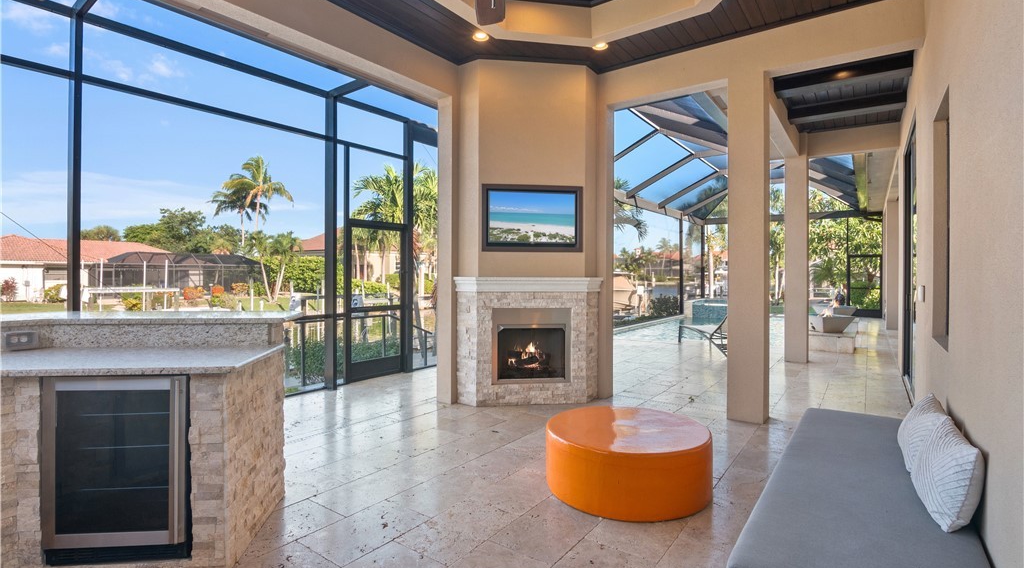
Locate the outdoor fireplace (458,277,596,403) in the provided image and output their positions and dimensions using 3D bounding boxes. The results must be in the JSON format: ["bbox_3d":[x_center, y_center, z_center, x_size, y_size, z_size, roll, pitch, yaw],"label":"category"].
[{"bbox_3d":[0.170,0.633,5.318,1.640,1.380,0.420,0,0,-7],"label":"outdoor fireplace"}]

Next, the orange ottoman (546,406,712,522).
[{"bbox_3d":[0.772,1.155,3.198,1.080,0.370,1.080,0,0,0],"label":"orange ottoman"}]

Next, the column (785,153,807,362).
[{"bbox_3d":[4.819,-0.406,7.972,0.310,3.420,0.310,0,0,37],"label":"column"}]

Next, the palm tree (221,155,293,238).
[{"bbox_3d":[-25.900,-5.750,48.007,7.400,14.300,7.400,0,0,0],"label":"palm tree"}]

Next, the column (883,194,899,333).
[{"bbox_3d":[10.707,-0.524,13.203,0.400,3.580,0.400,0,0,37],"label":"column"}]

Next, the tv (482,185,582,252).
[{"bbox_3d":[0.231,-0.712,5.203,1.100,0.715,0.090,0,0,-7],"label":"tv"}]

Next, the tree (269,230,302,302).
[{"bbox_3d":[-16.400,-1.150,33.991,2.600,5.000,2.600,0,0,0],"label":"tree"}]

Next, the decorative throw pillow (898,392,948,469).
[{"bbox_3d":[2.408,0.850,2.775,0.150,0.380,0.530,14,8,32],"label":"decorative throw pillow"}]

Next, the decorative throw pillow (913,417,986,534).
[{"bbox_3d":[2.005,0.854,2.214,0.150,0.380,0.540,14,7,29],"label":"decorative throw pillow"}]

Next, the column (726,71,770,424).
[{"bbox_3d":[2.346,-0.338,4.681,0.310,3.330,0.310,0,0,37],"label":"column"}]

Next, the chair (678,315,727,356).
[{"bbox_3d":[4.174,0.873,9.579,0.650,0.840,1.950,0,0,-8],"label":"chair"}]

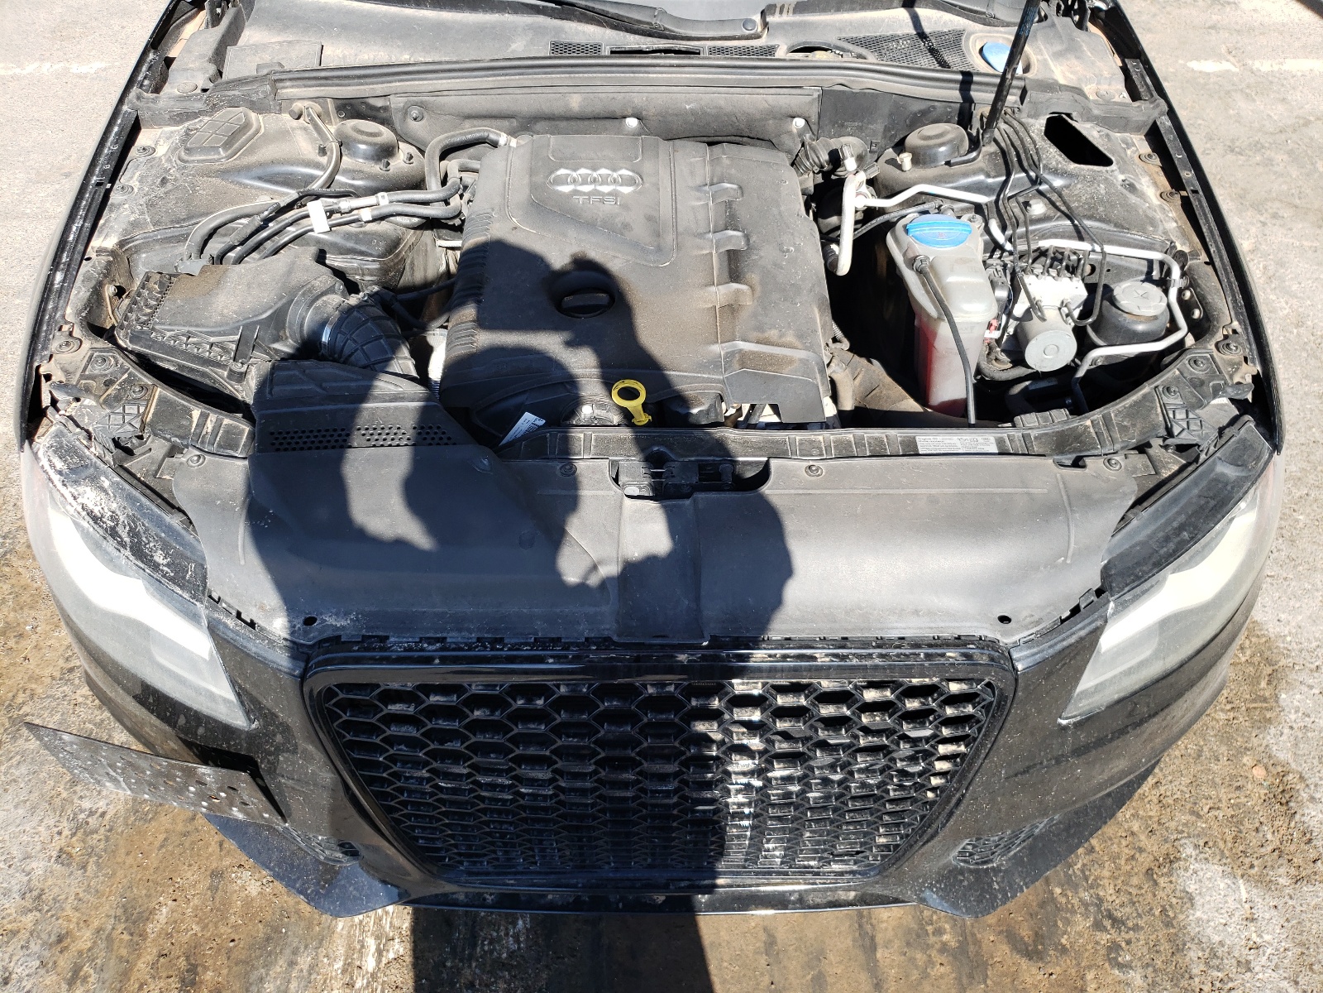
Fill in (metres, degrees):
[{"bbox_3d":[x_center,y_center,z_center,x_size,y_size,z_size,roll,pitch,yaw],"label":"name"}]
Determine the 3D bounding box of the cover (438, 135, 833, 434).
[{"bbox_3d":[-0.033,-0.325,1.466,0.520,0.150,0.490,0,54,0],"label":"cover"}]

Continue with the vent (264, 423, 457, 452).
[{"bbox_3d":[-0.372,-0.072,1.220,0.225,0.015,0.038,-1,53,-1],"label":"vent"}]

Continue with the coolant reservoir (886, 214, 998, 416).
[{"bbox_3d":[0.413,-0.269,1.496,0.150,0.280,0.150,0,46,0],"label":"coolant reservoir"}]

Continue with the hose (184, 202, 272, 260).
[{"bbox_3d":[-0.632,-0.380,1.456,0.115,0.065,0.085,0,46,0],"label":"hose"}]

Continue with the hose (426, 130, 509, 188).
[{"bbox_3d":[-0.310,-0.541,1.609,0.130,0.075,0.070,0,46,0],"label":"hose"}]

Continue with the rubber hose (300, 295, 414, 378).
[{"bbox_3d":[-0.425,-0.200,1.438,0.150,0.140,0.130,0,46,0],"label":"rubber hose"}]

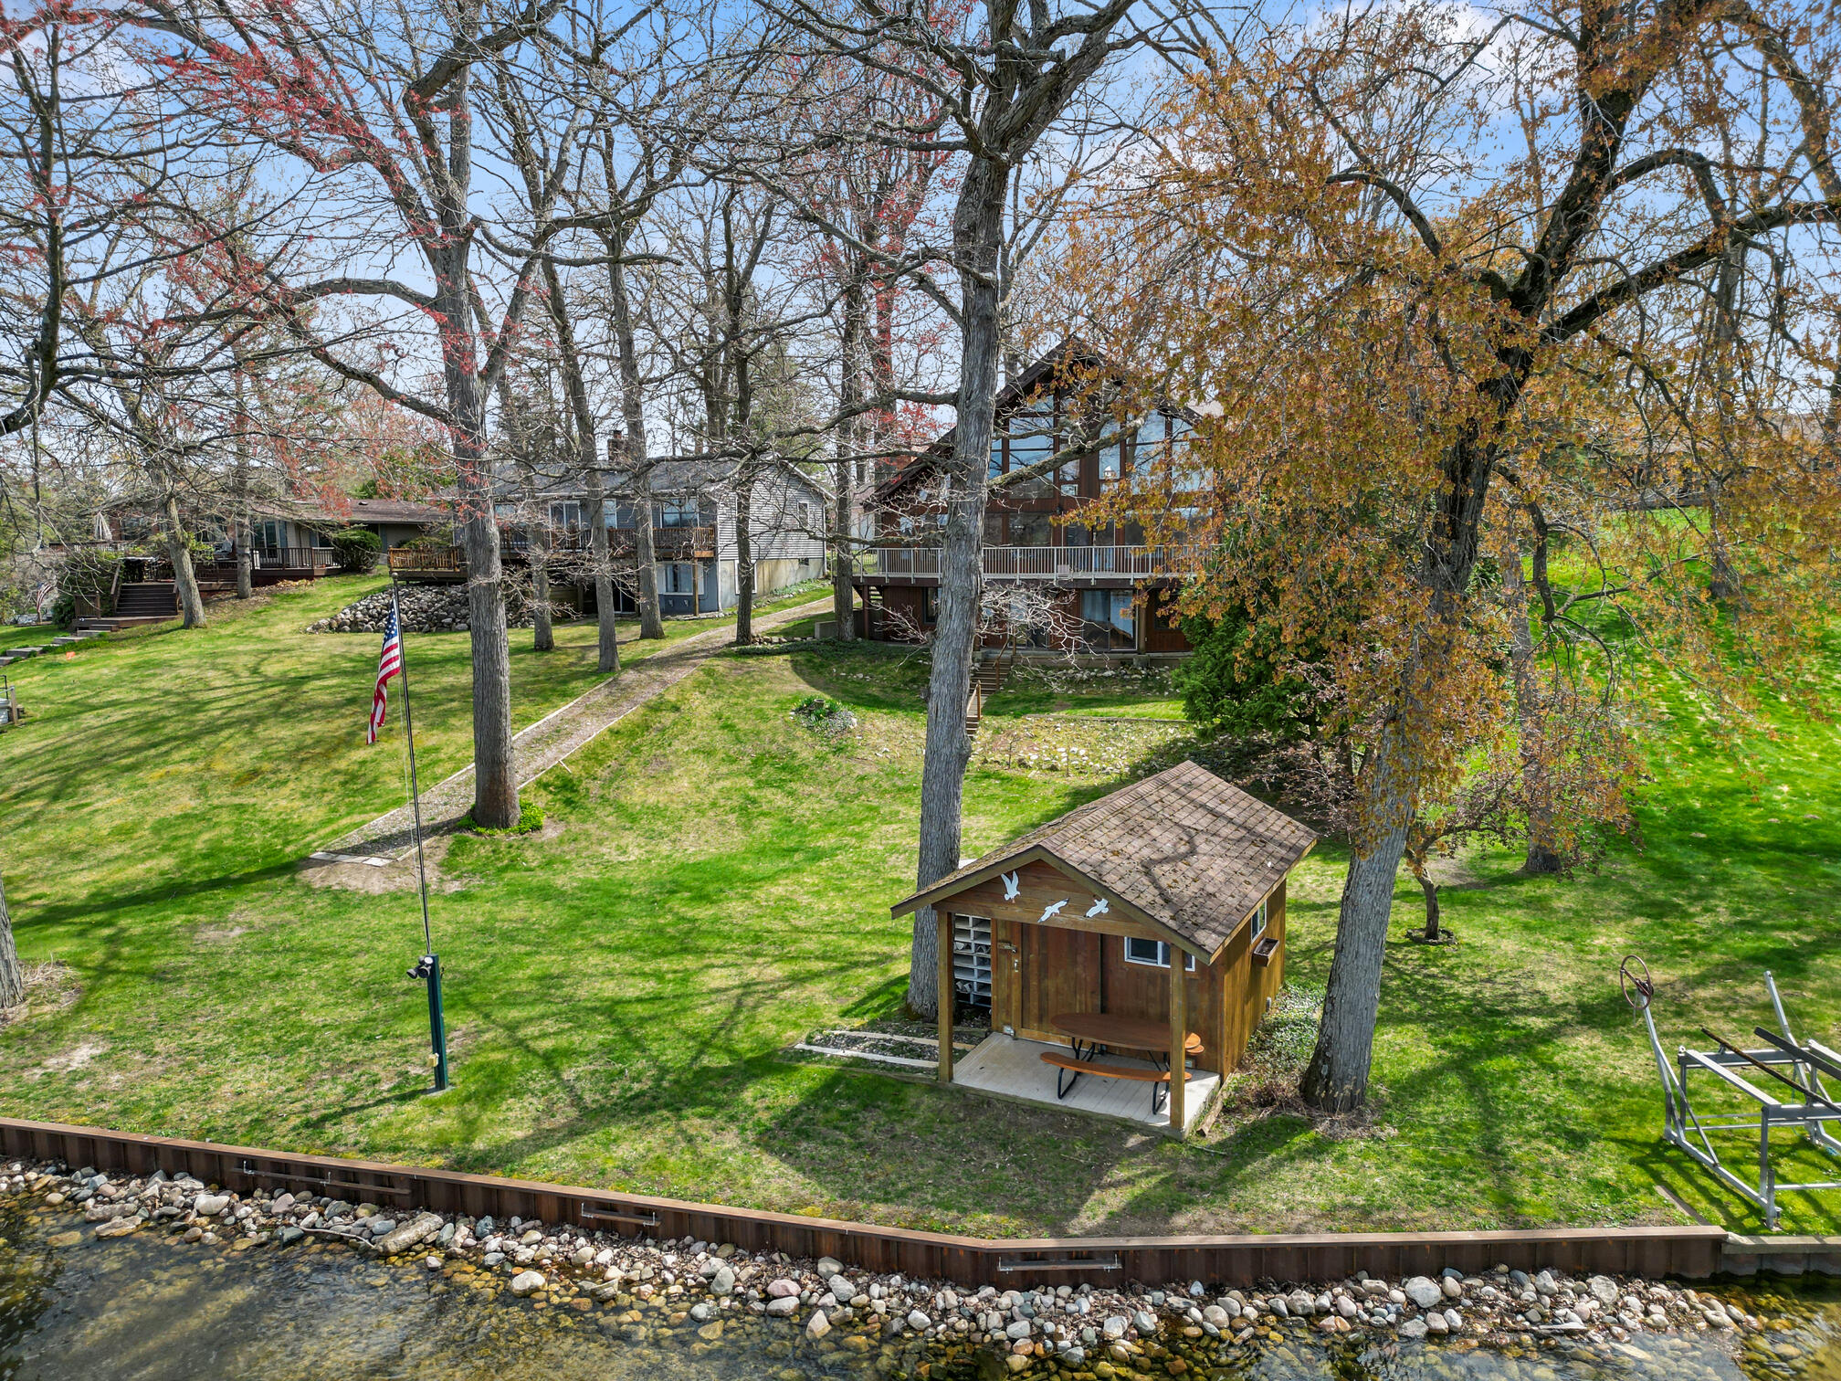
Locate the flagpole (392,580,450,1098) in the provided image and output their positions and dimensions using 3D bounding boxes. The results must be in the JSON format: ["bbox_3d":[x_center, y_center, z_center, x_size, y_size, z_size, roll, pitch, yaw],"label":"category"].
[{"bbox_3d":[-5.783,1.702,14.702,0.250,6.053,0.250,-2,7,0],"label":"flagpole"}]

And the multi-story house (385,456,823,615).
[{"bbox_3d":[-13.408,-7.293,59.058,15.625,6.876,11.291,3,7,27],"label":"multi-story house"}]

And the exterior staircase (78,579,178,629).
[{"bbox_3d":[-31.945,-3.424,51.500,3.400,1.900,3.000,-5,8,-35],"label":"exterior staircase"}]

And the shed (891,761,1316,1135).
[{"bbox_3d":[2.684,2.949,16.604,3.721,3.224,5.960,3,7,27],"label":"shed"}]

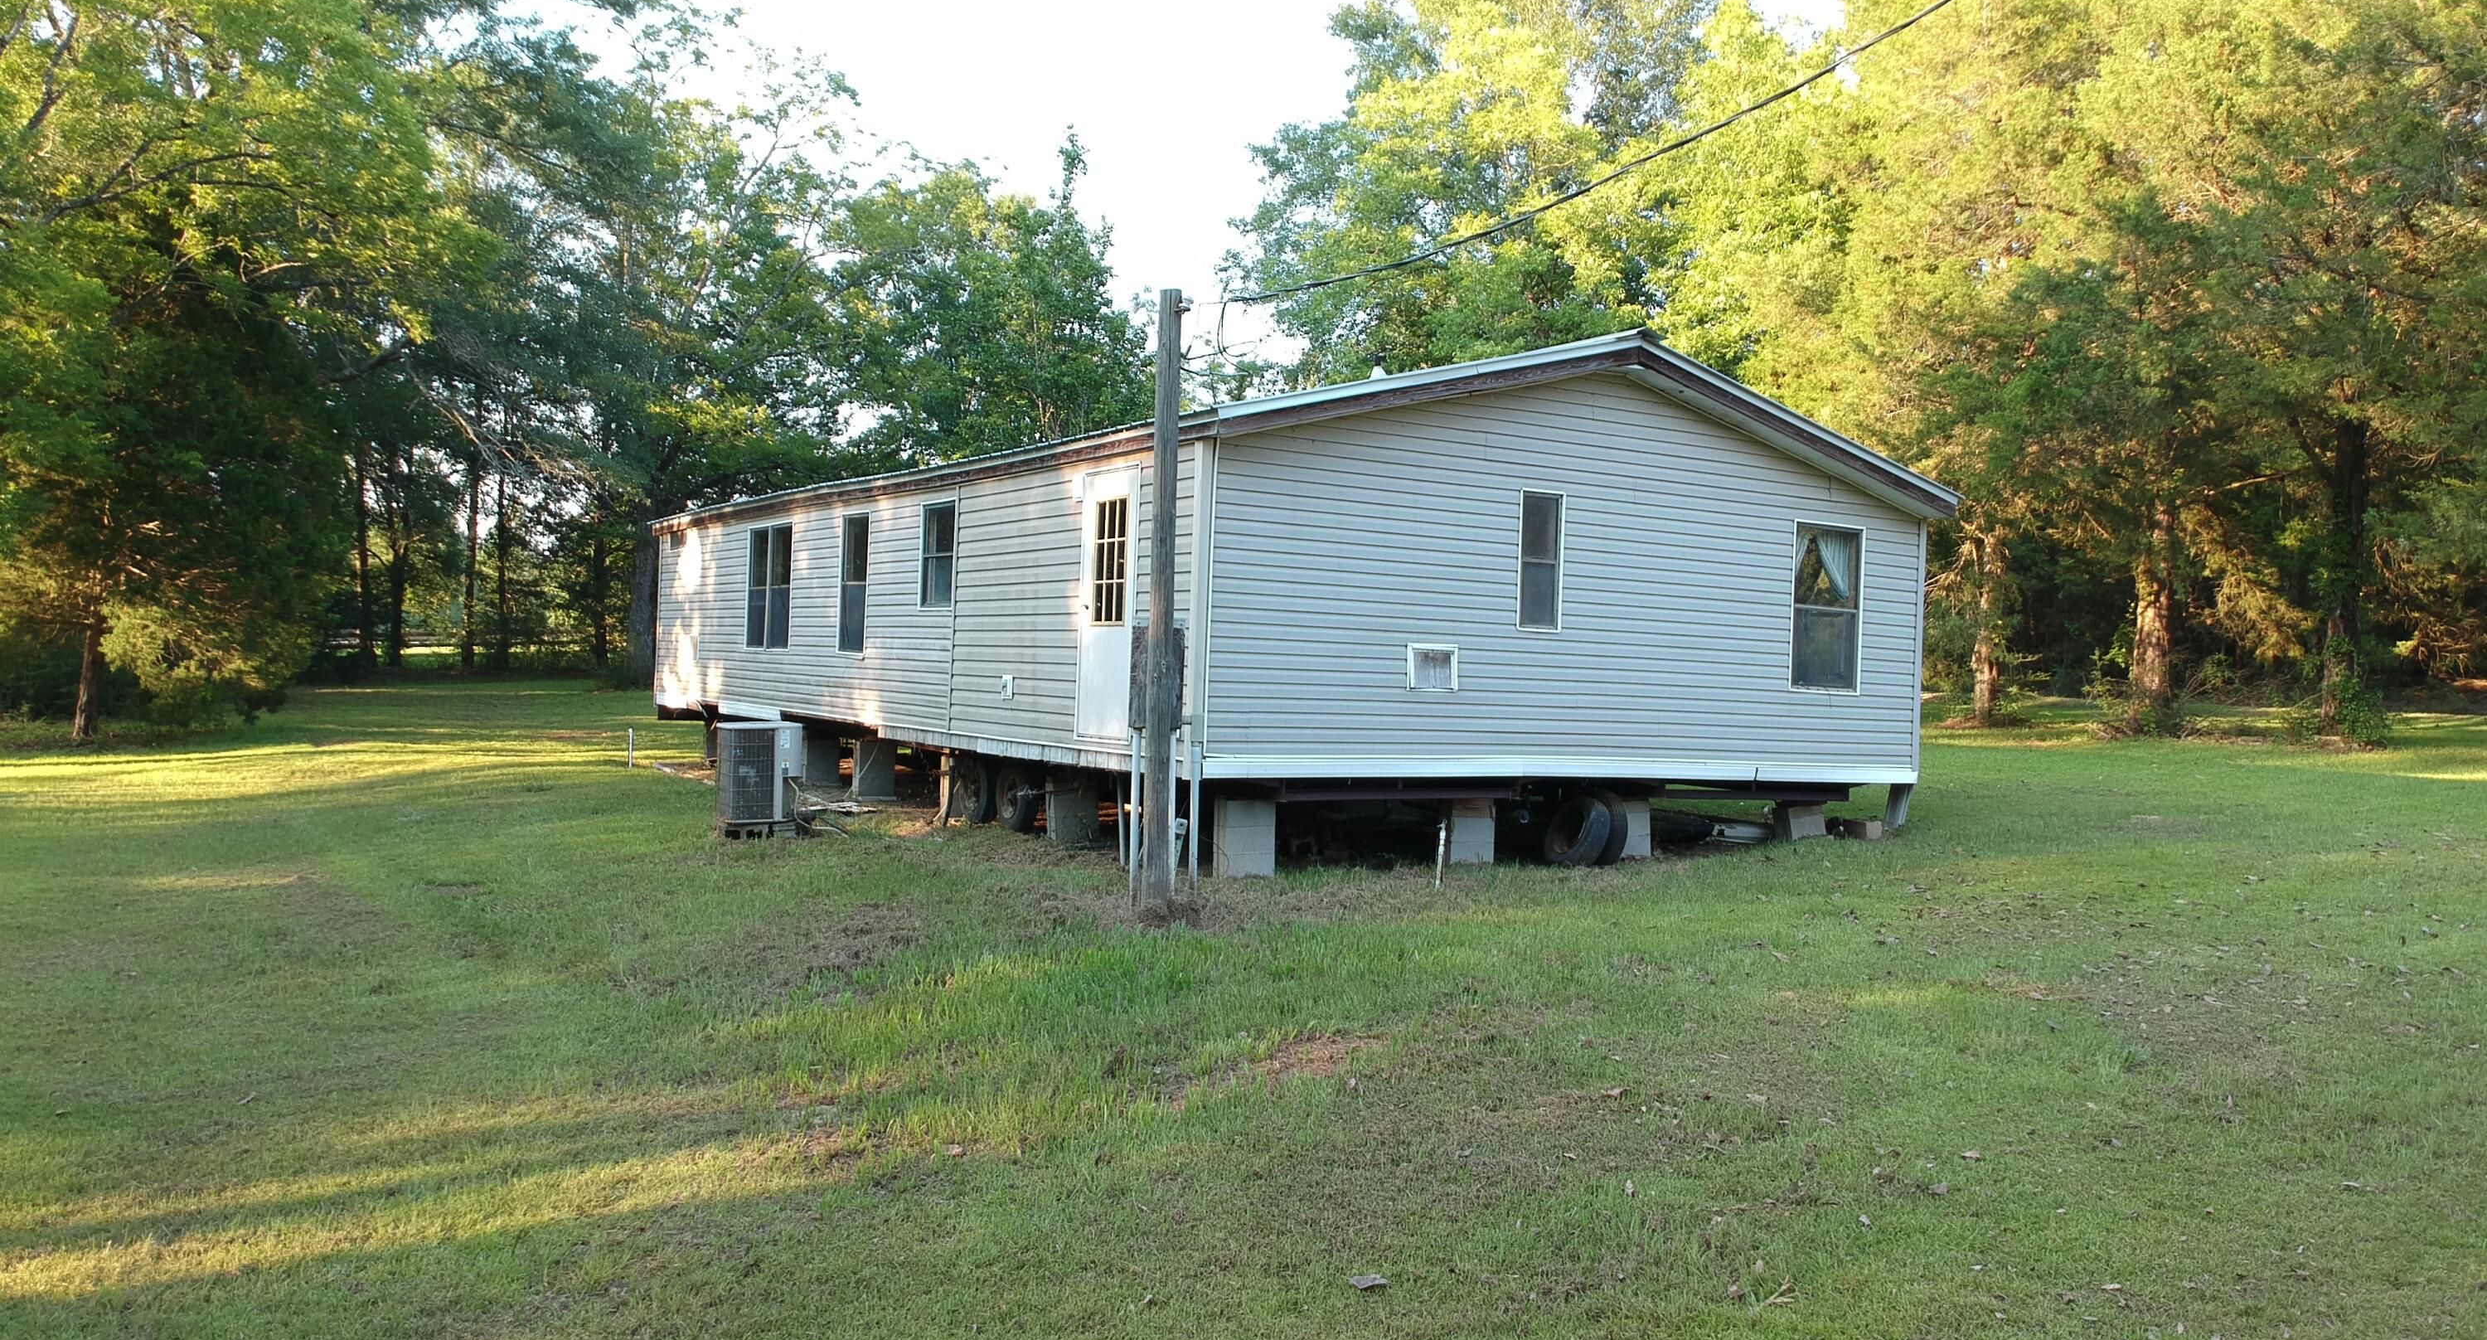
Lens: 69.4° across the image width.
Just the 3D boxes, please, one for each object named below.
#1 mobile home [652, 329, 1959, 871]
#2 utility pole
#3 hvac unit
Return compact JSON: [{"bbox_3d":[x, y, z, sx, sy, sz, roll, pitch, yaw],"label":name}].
[{"bbox_3d":[-0.985,-0.696,20.305,7.600,4.160,15.300,2,0,-32],"label":"mobile home"},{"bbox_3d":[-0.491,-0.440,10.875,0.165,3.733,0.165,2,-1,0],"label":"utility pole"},{"bbox_3d":[-3.761,0.826,13.950,0.610,0.838,0.610,2,0,-32],"label":"hvac unit"}]

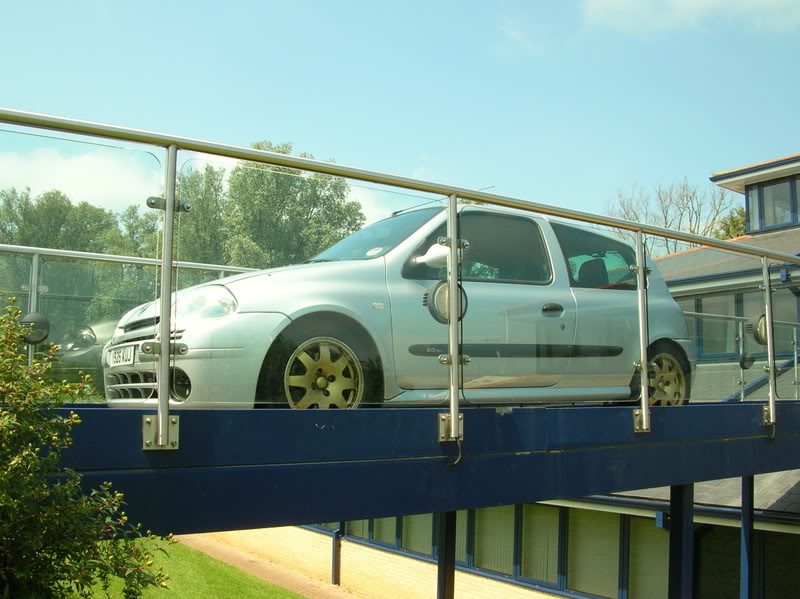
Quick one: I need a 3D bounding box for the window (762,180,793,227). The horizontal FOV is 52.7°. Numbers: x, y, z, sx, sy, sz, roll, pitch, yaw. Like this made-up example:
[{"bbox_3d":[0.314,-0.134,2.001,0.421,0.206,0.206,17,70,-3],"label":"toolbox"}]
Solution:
[{"bbox_3d":[9.339,-2.375,20.000,0.070,1.020,0.800,5,-9,-34],"label":"window"}]

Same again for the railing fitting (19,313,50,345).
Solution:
[{"bbox_3d":[-2.191,0.176,4.850,0.190,0.190,0.110,5,-9,-34],"label":"railing fitting"}]

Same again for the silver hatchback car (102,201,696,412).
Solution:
[{"bbox_3d":[0.173,0.118,5.030,3.780,1.420,1.710,5,-9,-34],"label":"silver hatchback car"}]

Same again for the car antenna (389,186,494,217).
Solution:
[{"bbox_3d":[0.294,-0.637,5.200,0.820,0.310,0.030,5,-9,-34],"label":"car antenna"}]

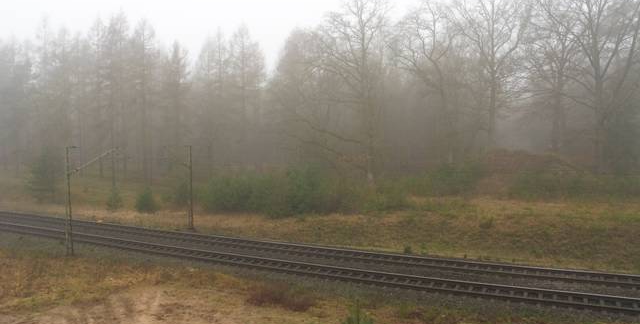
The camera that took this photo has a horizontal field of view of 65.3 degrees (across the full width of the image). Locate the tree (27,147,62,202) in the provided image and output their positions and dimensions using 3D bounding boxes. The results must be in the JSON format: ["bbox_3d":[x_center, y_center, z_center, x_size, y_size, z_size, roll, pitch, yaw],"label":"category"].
[{"bbox_3d":[-30.630,1.450,55.500,4.000,6.340,4.000,0,3,0],"label":"tree"}]

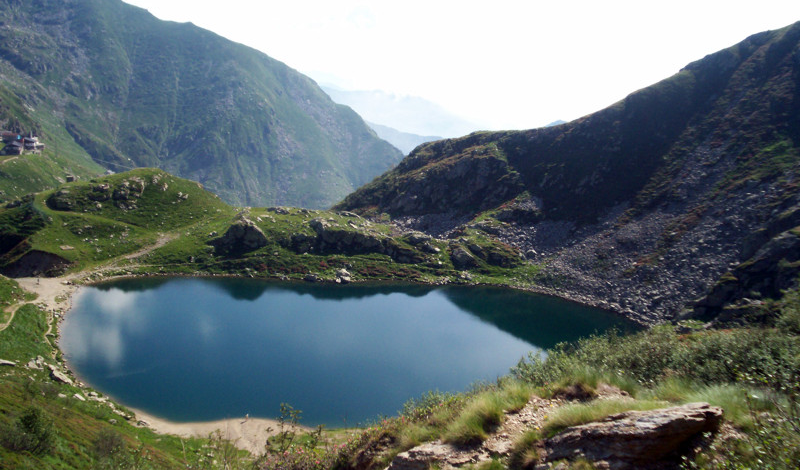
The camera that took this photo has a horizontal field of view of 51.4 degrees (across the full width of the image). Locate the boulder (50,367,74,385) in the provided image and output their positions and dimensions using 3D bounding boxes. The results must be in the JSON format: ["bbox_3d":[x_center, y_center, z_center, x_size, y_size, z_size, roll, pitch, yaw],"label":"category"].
[{"bbox_3d":[-83.573,35.002,206.000,5.692,3.000,4.300,-4,10,-23],"label":"boulder"}]

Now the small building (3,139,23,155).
[{"bbox_3d":[-251.488,-56.848,540.000,11.800,9.474,10.000,-4,11,-25],"label":"small building"}]

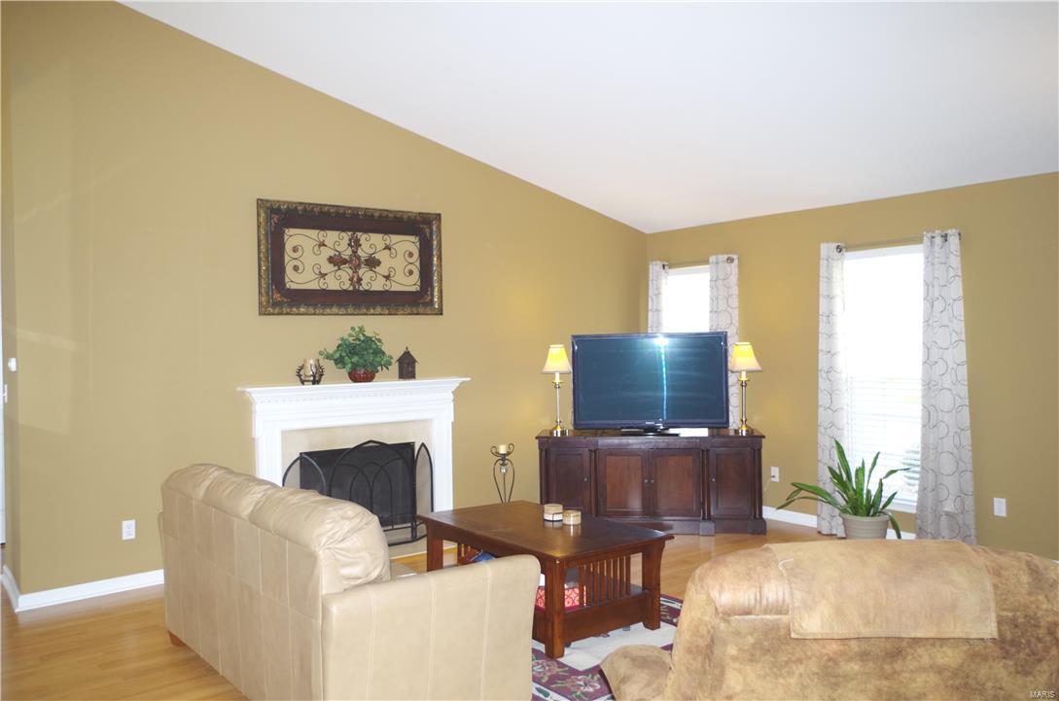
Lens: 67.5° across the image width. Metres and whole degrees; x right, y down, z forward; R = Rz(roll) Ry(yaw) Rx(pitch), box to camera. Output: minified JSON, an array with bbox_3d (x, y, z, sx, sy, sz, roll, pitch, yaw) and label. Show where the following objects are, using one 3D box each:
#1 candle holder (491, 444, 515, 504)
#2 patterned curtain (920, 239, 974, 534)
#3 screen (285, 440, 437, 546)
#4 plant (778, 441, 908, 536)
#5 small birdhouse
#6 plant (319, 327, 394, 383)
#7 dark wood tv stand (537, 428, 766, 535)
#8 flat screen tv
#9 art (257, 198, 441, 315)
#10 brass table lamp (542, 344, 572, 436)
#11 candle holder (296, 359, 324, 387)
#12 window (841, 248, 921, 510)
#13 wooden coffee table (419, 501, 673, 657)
[{"bbox_3d":[-0.201,1.055,6.170,0.200,0.657,0.200,-1,1,0],"label":"candle holder"},{"bbox_3d":[2.728,0.290,5.199,0.110,2.130,0.375,-1,1,-38],"label":"patterned curtain"},{"bbox_3d":[-1.139,1.017,5.623,1.170,0.780,0.170,-2,2,-37],"label":"screen"},{"bbox_3d":[2.152,0.983,5.434,0.860,0.770,0.680,0,1,22],"label":"plant"},{"bbox_3d":[-0.896,0.093,5.821,0.125,0.245,0.120,-2,2,-37],"label":"small birdhouse"},{"bbox_3d":[-1.206,0.025,5.524,0.490,0.410,0.360,-2,2,-37],"label":"plant"},{"bbox_3d":[0.924,1.009,6.148,1.698,0.730,0.493,-1,1,6],"label":"dark wood tv stand"},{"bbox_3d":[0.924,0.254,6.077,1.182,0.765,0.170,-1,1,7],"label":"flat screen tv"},{"bbox_3d":[-1.230,-0.637,5.656,1.395,0.765,0.050,-2,2,-37],"label":"art"},{"bbox_3d":[0.210,0.299,6.112,0.225,0.700,0.225,-1,1,7],"label":"brass table lamp"},{"bbox_3d":[-1.485,0.150,5.379,0.180,0.175,0.170,-2,2,-37],"label":"candle holder"},{"bbox_3d":[2.532,0.205,5.642,0.110,1.850,0.690,-1,1,-38],"label":"window"},{"bbox_3d":[0.041,1.165,4.253,0.740,0.485,1.230,-1,1,-38],"label":"wooden coffee table"}]

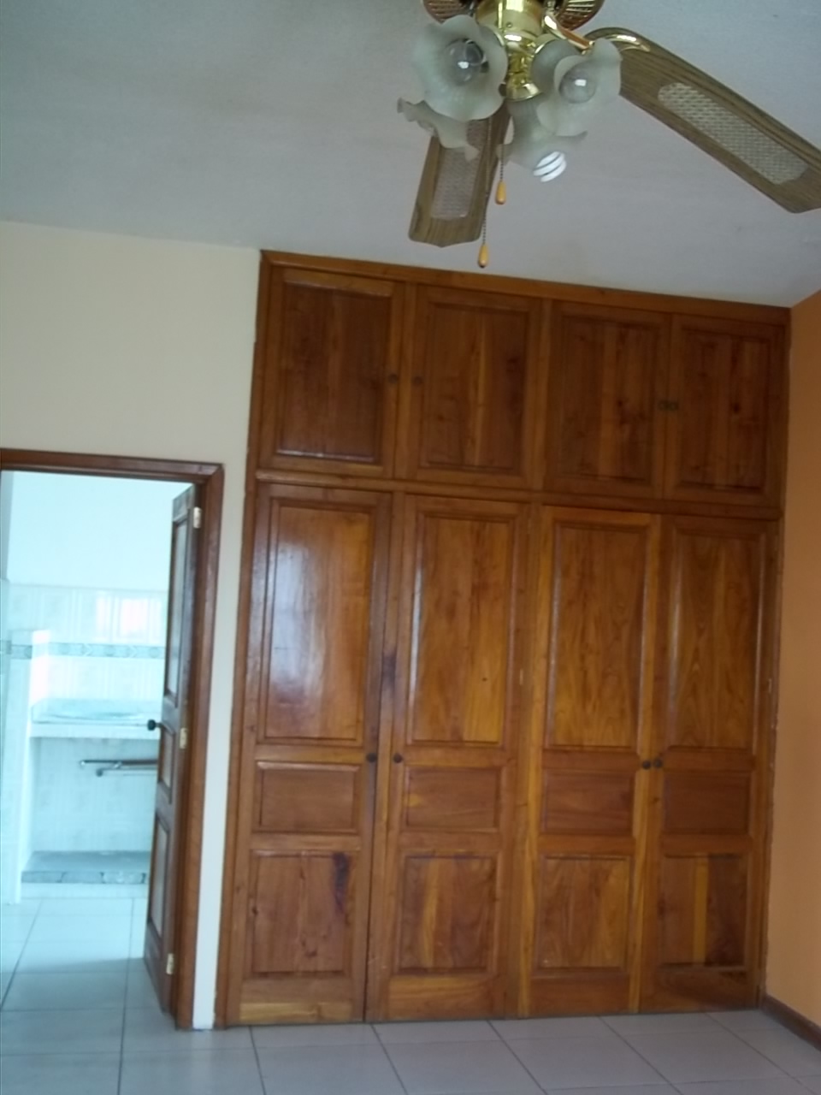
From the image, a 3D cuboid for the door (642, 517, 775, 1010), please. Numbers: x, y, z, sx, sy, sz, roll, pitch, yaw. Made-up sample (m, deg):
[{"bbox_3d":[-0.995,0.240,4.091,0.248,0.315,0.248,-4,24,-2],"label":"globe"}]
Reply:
[{"bbox_3d":[1.189,0.856,4.560,0.496,1.951,0.040,4,-3,-12],"label":"door"}]

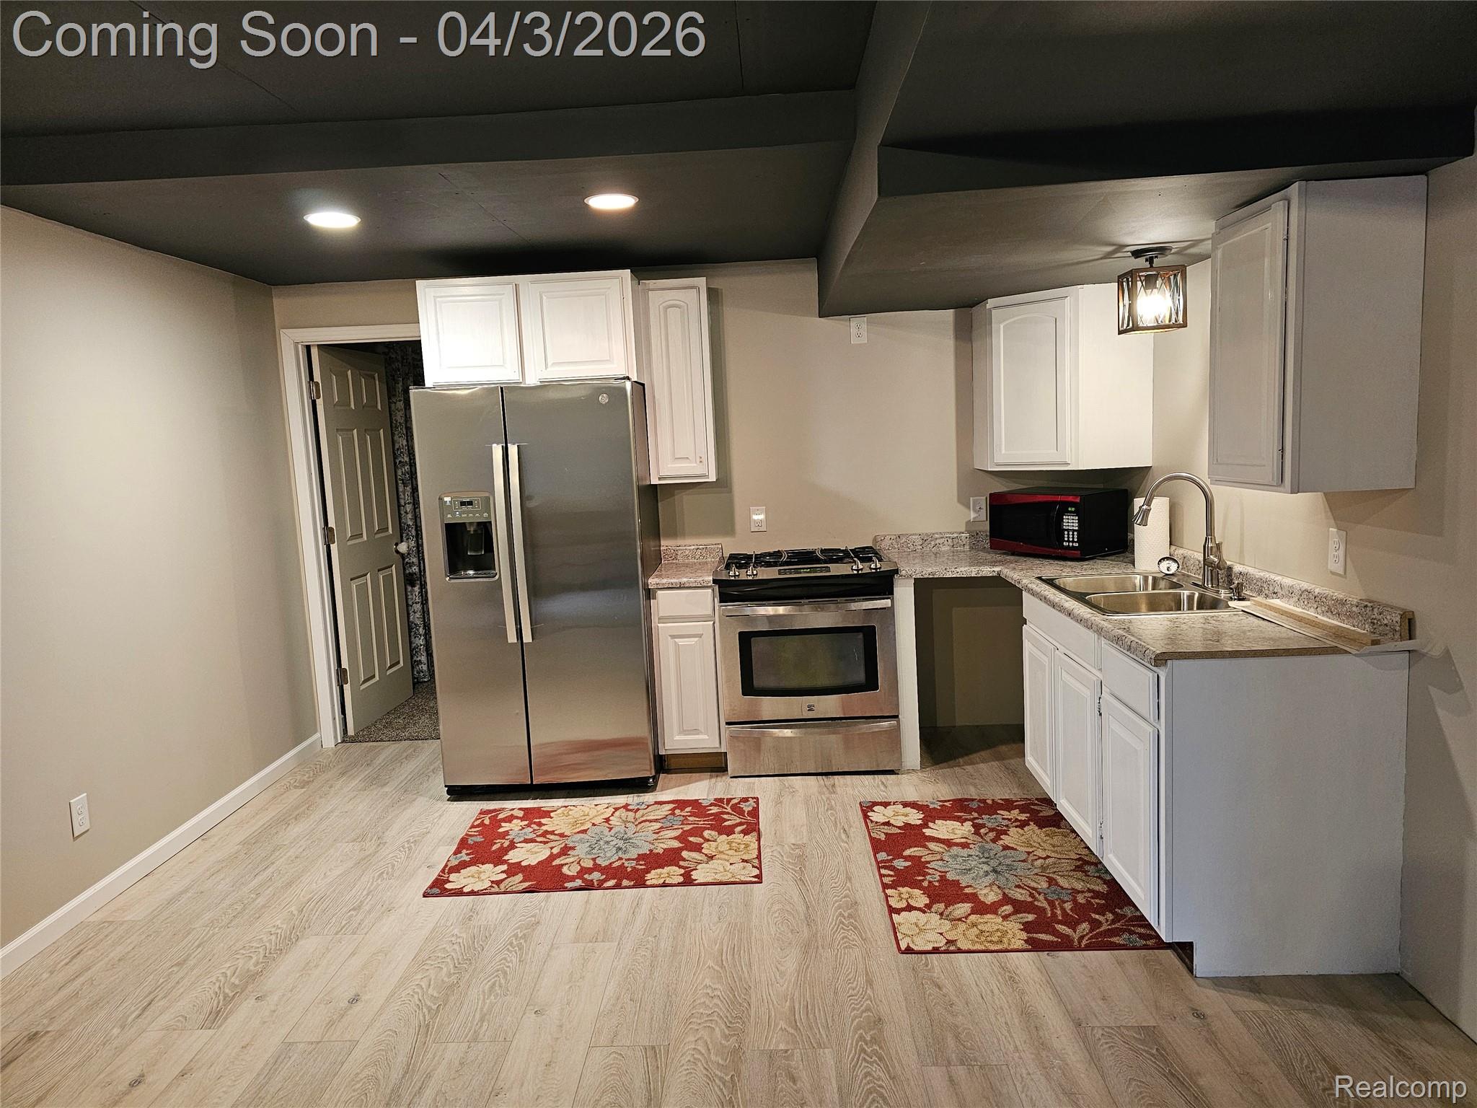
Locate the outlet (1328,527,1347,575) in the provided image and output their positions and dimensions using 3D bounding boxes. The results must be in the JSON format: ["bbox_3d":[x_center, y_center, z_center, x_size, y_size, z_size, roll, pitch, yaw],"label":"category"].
[{"bbox_3d":[1.727,-0.006,2.833,0.009,0.118,0.076,-2,7,2],"label":"outlet"}]

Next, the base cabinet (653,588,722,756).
[{"bbox_3d":[-0.208,0.521,4.639,0.303,0.853,0.627,-2,7,2],"label":"base cabinet"}]

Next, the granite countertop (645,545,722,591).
[{"bbox_3d":[-0.236,0.050,4.600,0.311,0.119,0.644,-3,7,2],"label":"granite countertop"}]

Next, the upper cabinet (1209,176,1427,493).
[{"bbox_3d":[1.537,-0.565,2.664,0.328,0.760,0.446,-2,7,2],"label":"upper cabinet"}]

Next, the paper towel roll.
[{"bbox_3d":[1.659,-0.085,3.935,0.138,0.283,0.138,-3,7,2],"label":"paper towel roll"}]

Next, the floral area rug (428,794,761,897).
[{"bbox_3d":[-0.499,1.098,3.747,1.169,0.010,0.798,-3,7,2],"label":"floral area rug"}]

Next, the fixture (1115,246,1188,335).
[{"bbox_3d":[1.395,-0.888,3.314,0.170,0.268,0.170,-2,7,5],"label":"fixture"}]

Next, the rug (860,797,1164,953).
[{"bbox_3d":[0.879,1.070,3.414,0.793,0.010,1.180,-3,7,2],"label":"rug"}]

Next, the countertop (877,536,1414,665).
[{"bbox_3d":[1.208,0.087,3.709,1.121,0.119,2.343,-3,7,2],"label":"countertop"}]

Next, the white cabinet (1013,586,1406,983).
[{"bbox_3d":[1.449,0.621,3.269,0.642,0.876,1.363,-2,7,2],"label":"white cabinet"}]

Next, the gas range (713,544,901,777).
[{"bbox_3d":[0.319,0.484,4.582,0.767,0.945,0.700,-3,7,2],"label":"gas range"}]

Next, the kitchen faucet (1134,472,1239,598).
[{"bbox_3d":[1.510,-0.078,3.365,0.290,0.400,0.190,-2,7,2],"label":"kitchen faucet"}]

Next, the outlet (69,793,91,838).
[{"bbox_3d":[-2.210,0.880,3.302,0.009,0.118,0.076,-2,7,2],"label":"outlet"}]

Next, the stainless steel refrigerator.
[{"bbox_3d":[-0.849,0.134,4.495,0.910,1.775,0.800,-3,7,2],"label":"stainless steel refrigerator"}]

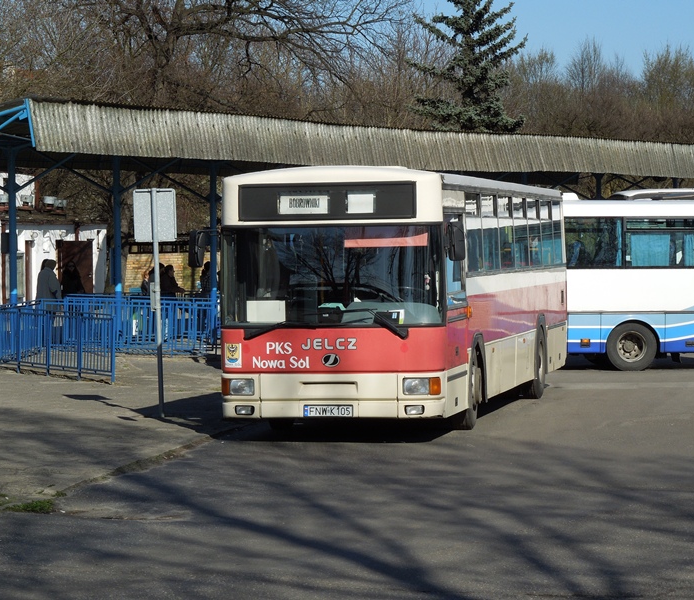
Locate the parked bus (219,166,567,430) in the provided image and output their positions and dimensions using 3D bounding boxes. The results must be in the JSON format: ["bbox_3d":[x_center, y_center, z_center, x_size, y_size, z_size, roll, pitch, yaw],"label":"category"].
[{"bbox_3d":[0.944,-0.095,35.194,2.460,3.000,12.100,-1,1,11],"label":"parked bus"}]

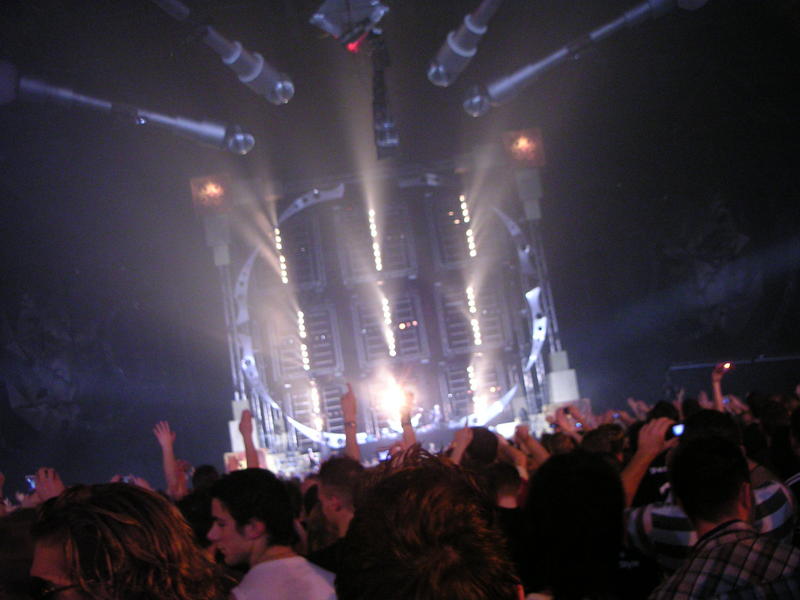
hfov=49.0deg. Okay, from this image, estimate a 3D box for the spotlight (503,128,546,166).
[{"bbox_3d":[5.387,-6.599,38.000,1.800,1.650,1.000,-8,-9,0],"label":"spotlight"}]

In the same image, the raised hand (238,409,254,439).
[{"bbox_3d":[-0.926,0.745,5.300,0.085,0.180,0.085,-8,-9,0],"label":"raised hand"}]

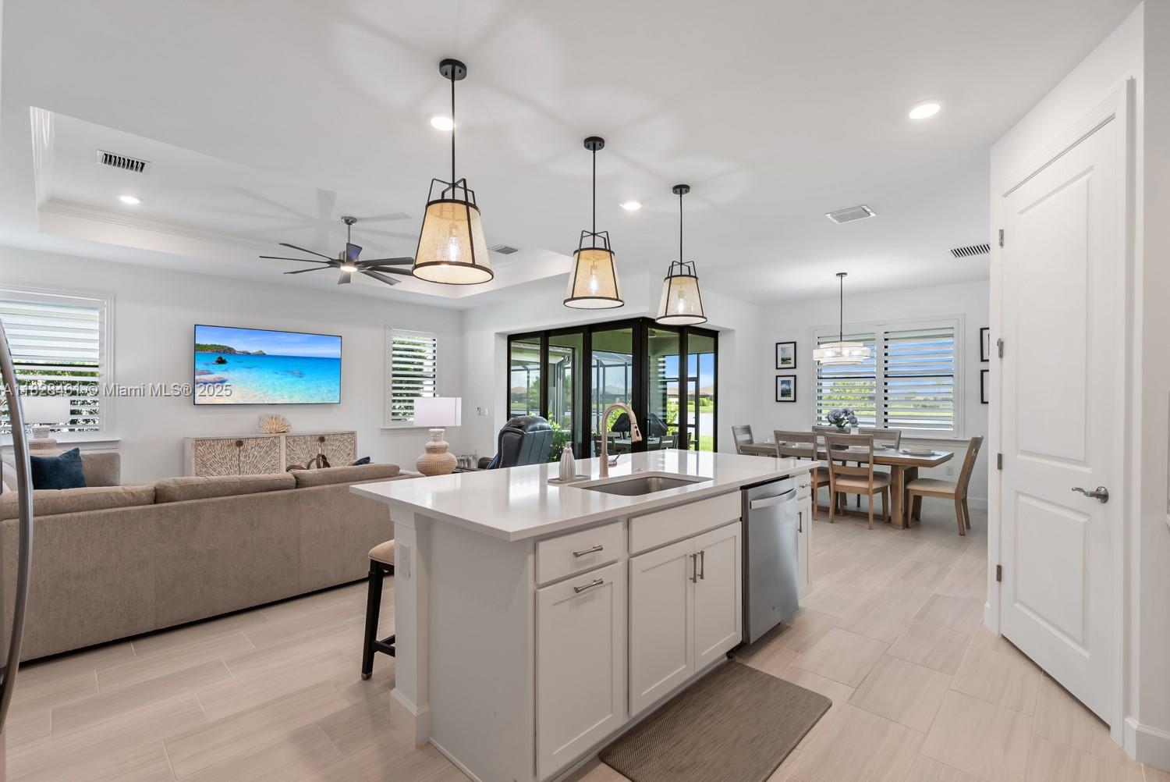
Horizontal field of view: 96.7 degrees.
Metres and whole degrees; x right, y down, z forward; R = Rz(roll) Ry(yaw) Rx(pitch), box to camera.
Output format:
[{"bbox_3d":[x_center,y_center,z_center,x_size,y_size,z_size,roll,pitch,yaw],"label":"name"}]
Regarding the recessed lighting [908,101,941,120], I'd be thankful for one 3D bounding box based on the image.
[{"bbox_3d":[1.732,-1.424,2.654,0.168,0.020,0.168,0,-1,45],"label":"recessed lighting"}]

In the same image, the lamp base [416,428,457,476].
[{"bbox_3d":[-1.343,0.566,4.720,0.370,0.460,0.370,0,-1,45],"label":"lamp base"}]

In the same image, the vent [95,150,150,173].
[{"bbox_3d":[-3.514,-1.733,3.965,0.300,0.025,0.310,0,-1,45],"label":"vent"}]

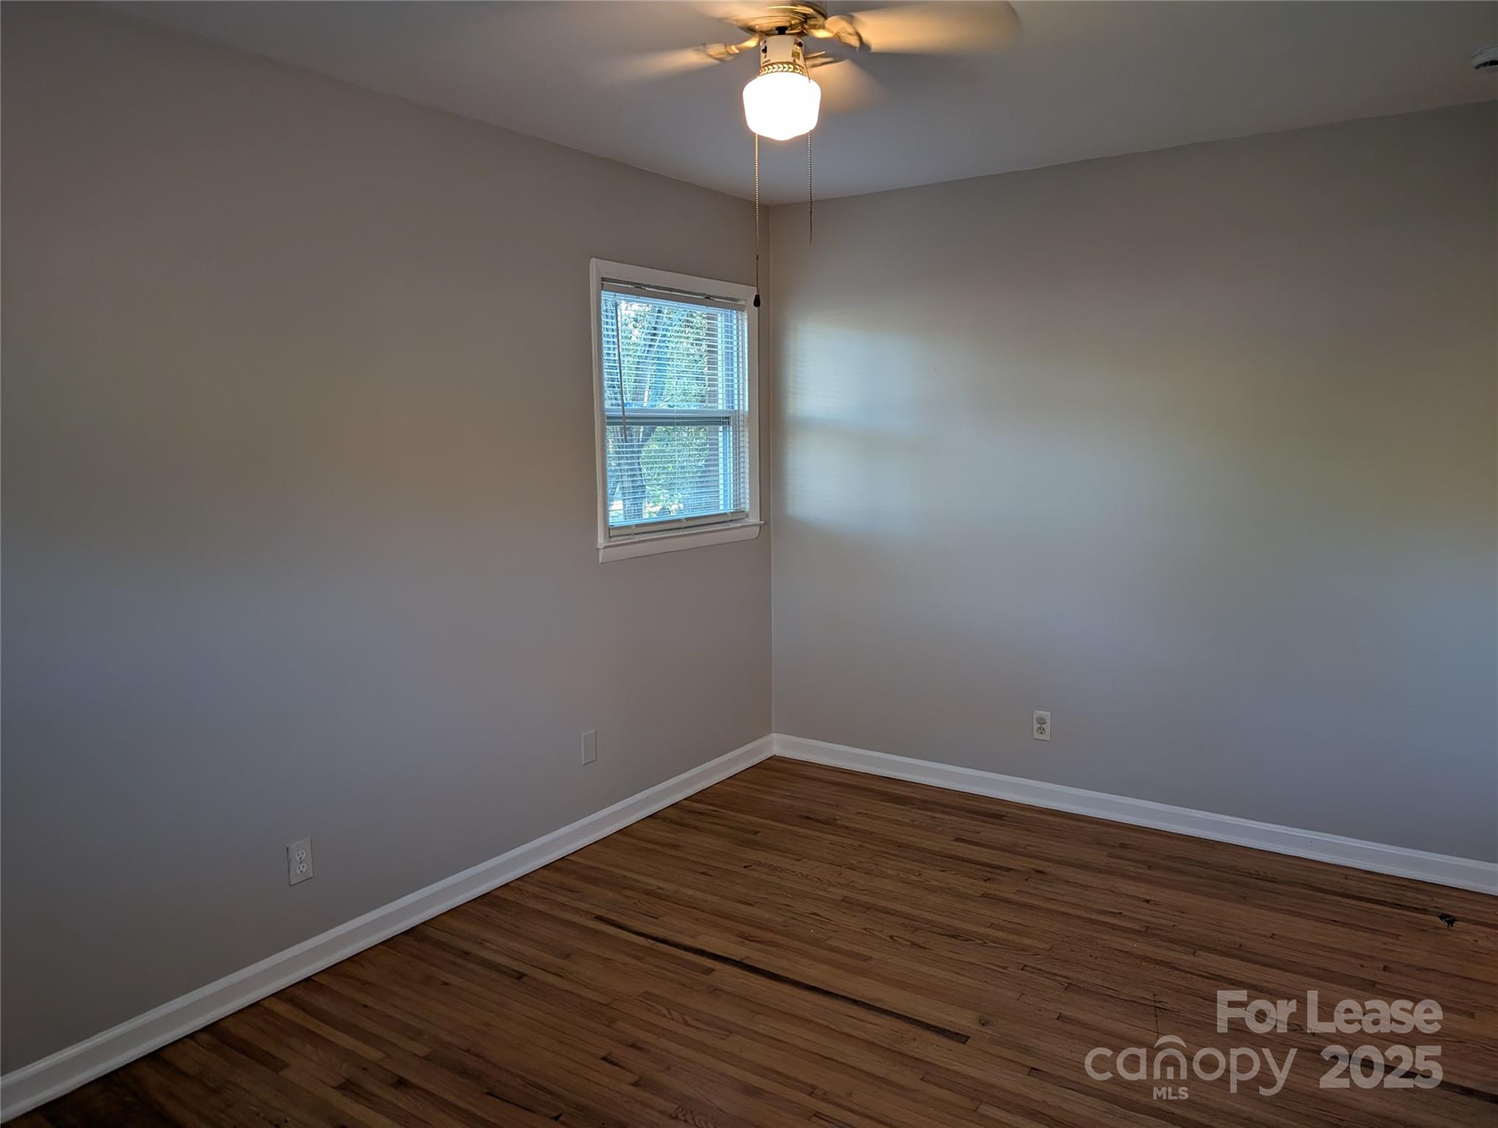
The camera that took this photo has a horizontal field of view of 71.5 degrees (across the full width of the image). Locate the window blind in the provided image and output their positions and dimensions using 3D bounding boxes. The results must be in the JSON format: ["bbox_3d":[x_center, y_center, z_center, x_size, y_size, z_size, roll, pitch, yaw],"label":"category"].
[{"bbox_3d":[-0.272,-0.603,4.118,0.035,0.925,0.890,4,9,34],"label":"window blind"}]

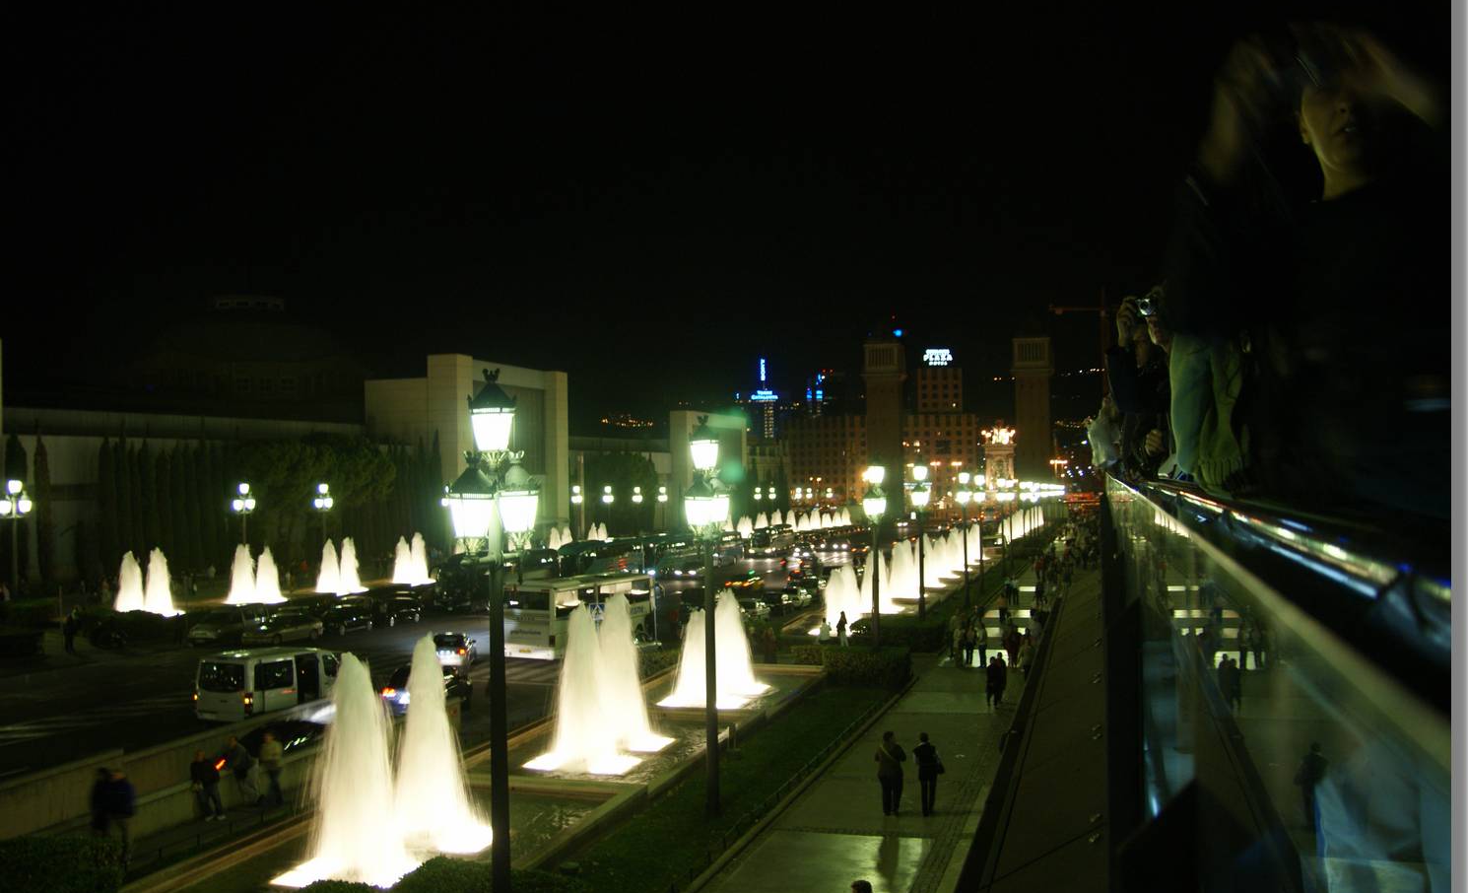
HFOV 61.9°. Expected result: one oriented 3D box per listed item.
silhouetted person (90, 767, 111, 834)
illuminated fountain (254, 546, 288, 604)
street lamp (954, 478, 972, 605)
[{"bbox_3d":[-12.324,7.080,23.813,0.480,1.700,0.360,-1,-1,17],"label":"silhouetted person"},{"bbox_3d":[-30.332,8.435,80.000,1.900,3.600,1.900,-1,-2,16],"label":"illuminated fountain"},{"bbox_3d":[13.964,5.592,73.525,0.540,8.050,1.600,-1,-1,16],"label":"street lamp"}]

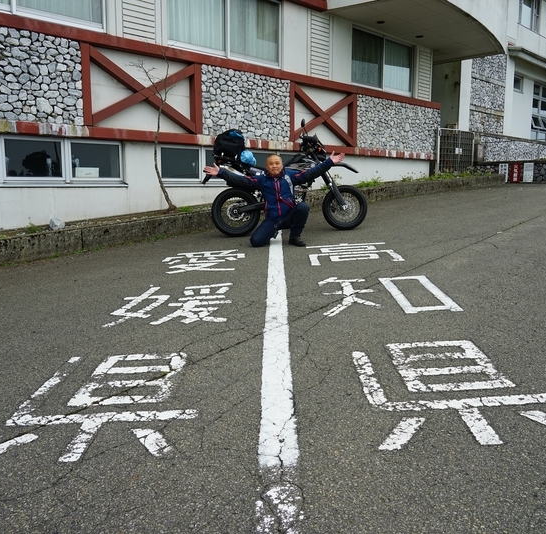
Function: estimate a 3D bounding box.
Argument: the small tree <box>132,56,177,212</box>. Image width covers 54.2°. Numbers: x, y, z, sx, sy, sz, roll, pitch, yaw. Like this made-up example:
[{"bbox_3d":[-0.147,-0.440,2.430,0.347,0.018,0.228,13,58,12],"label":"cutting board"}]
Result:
[{"bbox_3d":[-1.581,-1.792,7.117,0.600,2.080,0.520,0,8,0],"label":"small tree"}]

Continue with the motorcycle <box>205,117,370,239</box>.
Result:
[{"bbox_3d":[0.171,-1.110,6.825,2.120,1.360,0.800,-4,4,-8],"label":"motorcycle"}]

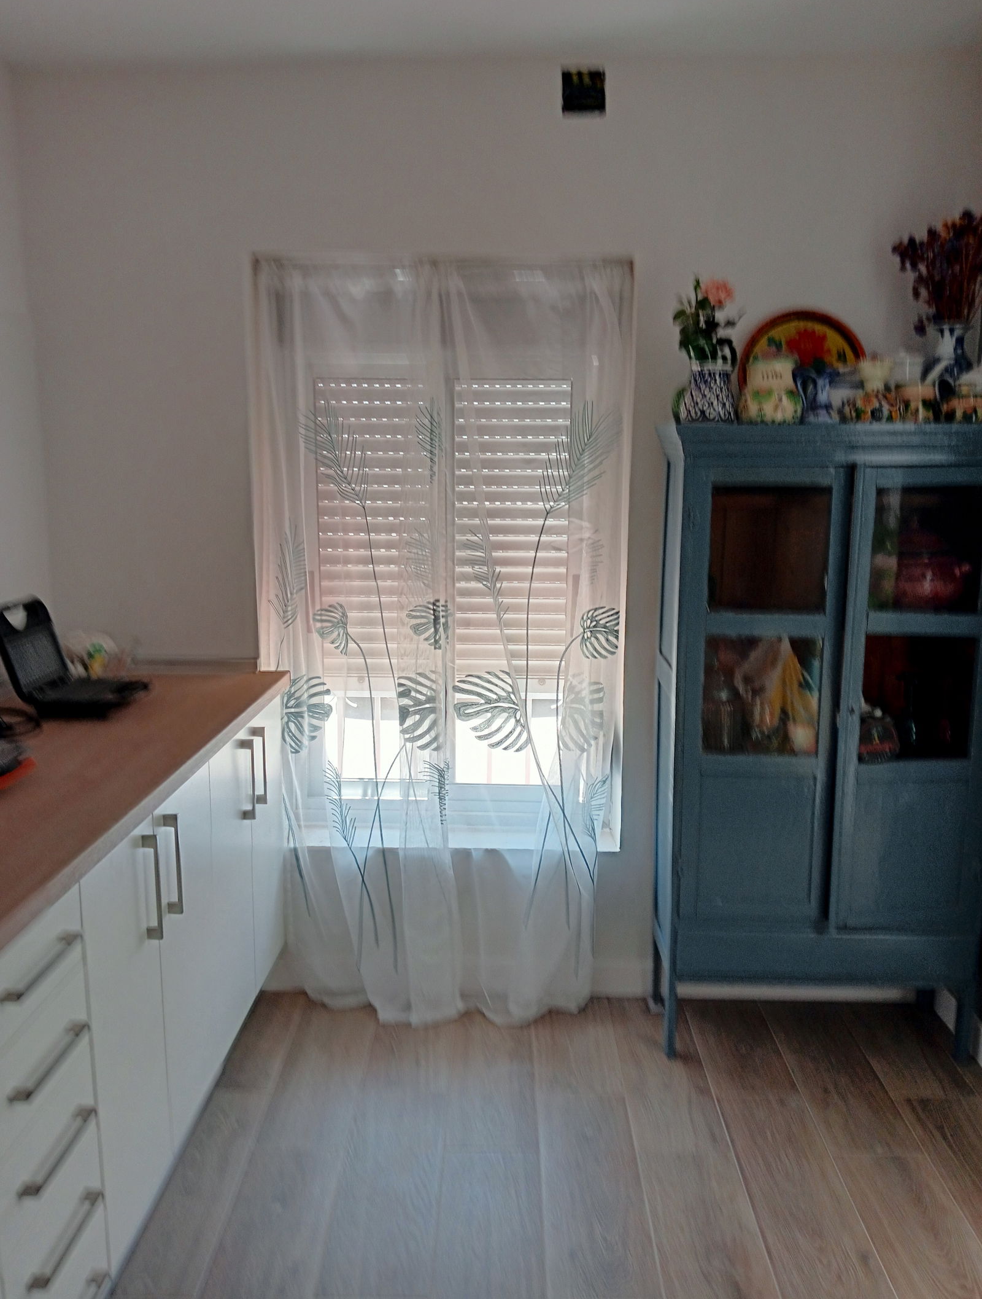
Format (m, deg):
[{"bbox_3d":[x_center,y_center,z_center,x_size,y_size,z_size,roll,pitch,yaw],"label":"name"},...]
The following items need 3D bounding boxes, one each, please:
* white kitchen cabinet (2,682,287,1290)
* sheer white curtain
[{"bbox_3d":[-0.903,0.676,2.086,0.613,0.879,1.727,1,9,1],"label":"white kitchen cabinet"},{"bbox_3d":[-0.132,0.008,2.764,0.968,1.990,0.200,1,9,1],"label":"sheer white curtain"}]

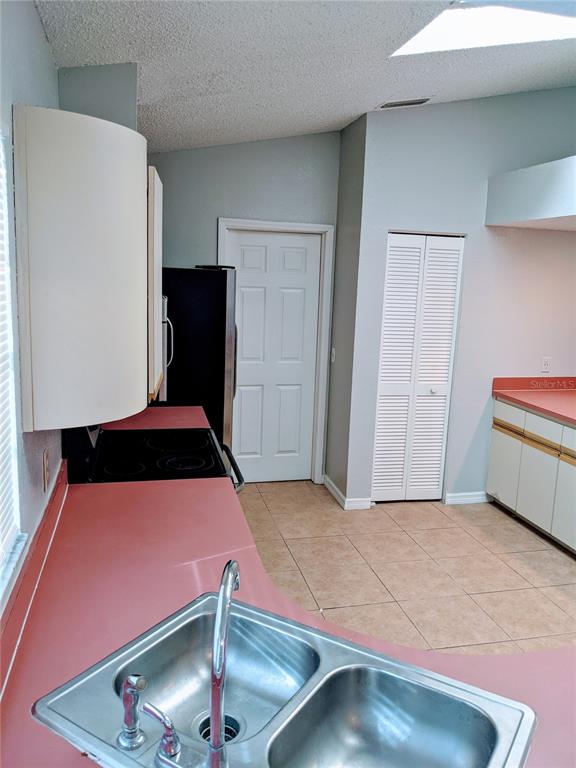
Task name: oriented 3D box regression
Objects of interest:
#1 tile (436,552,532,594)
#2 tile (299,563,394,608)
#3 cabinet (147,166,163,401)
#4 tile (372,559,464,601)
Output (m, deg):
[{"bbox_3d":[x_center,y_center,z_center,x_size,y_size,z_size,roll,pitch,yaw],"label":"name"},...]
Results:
[{"bbox_3d":[1.174,1.150,3.622,0.427,0.010,0.427,-1,11,-13],"label":"tile"},{"bbox_3d":[0.332,1.148,3.398,0.425,0.010,0.425,-1,11,-13],"label":"tile"},{"bbox_3d":[-0.620,-0.336,2.022,0.359,0.740,0.372,-1,11,-13],"label":"cabinet"},{"bbox_3d":[0.748,1.144,3.496,0.425,0.010,0.425,-1,11,-13],"label":"tile"}]

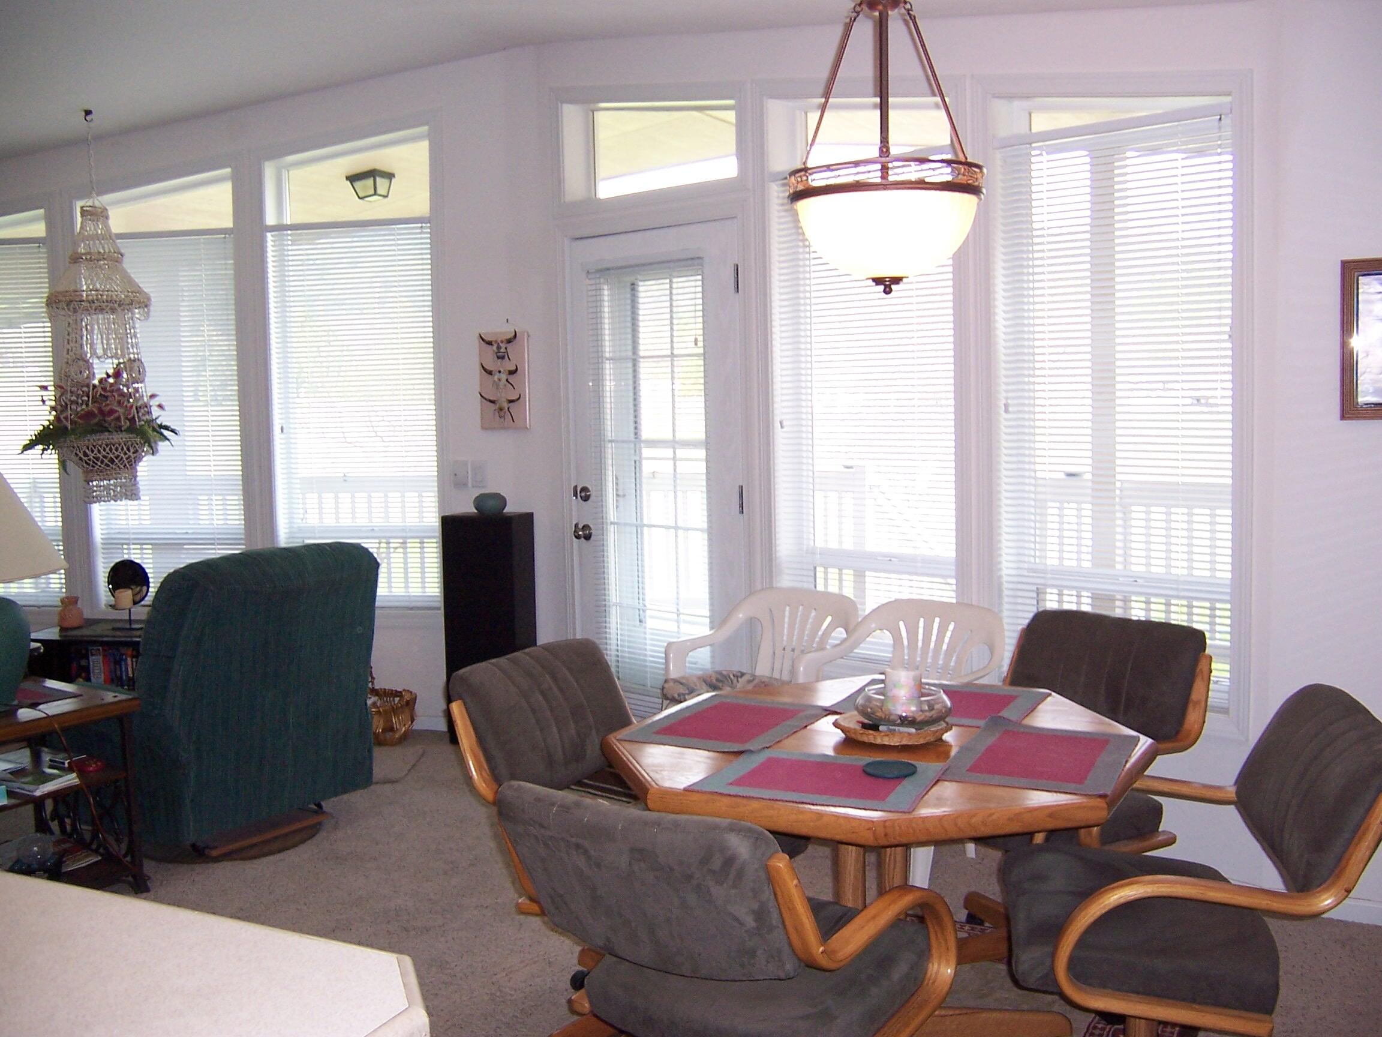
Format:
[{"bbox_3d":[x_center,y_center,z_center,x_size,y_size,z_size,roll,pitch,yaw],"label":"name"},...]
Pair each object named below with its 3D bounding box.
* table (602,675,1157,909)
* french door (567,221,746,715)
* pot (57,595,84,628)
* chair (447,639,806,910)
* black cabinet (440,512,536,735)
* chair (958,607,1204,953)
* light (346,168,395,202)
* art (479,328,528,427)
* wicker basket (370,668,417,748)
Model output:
[{"bbox_3d":[0.395,0.815,2.761,1.060,0.735,1.060,-3,5,-14],"label":"table"},{"bbox_3d":[-0.135,-0.071,5.084,0.880,2.050,0.050,3,7,42],"label":"french door"},{"bbox_3d":[-2.787,0.411,5.910,0.118,0.147,0.118,0,5,10],"label":"pot"},{"bbox_3d":[-0.146,0.745,3.031,0.620,0.850,0.600,2,6,33],"label":"chair"},{"bbox_3d":[-0.851,0.463,5.608,0.310,0.965,0.240,0,5,13],"label":"black cabinet"},{"bbox_3d":[0.904,0.694,3.315,0.620,0.850,0.600,-6,7,-39],"label":"chair"},{"bbox_3d":[-1.920,-1.997,7.900,0.215,0.130,0.215,0,6,18],"label":"light"},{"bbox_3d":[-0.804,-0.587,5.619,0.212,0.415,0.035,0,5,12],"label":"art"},{"bbox_3d":[-1.307,0.778,5.654,0.330,0.350,0.290,0,5,10],"label":"wicker basket"}]

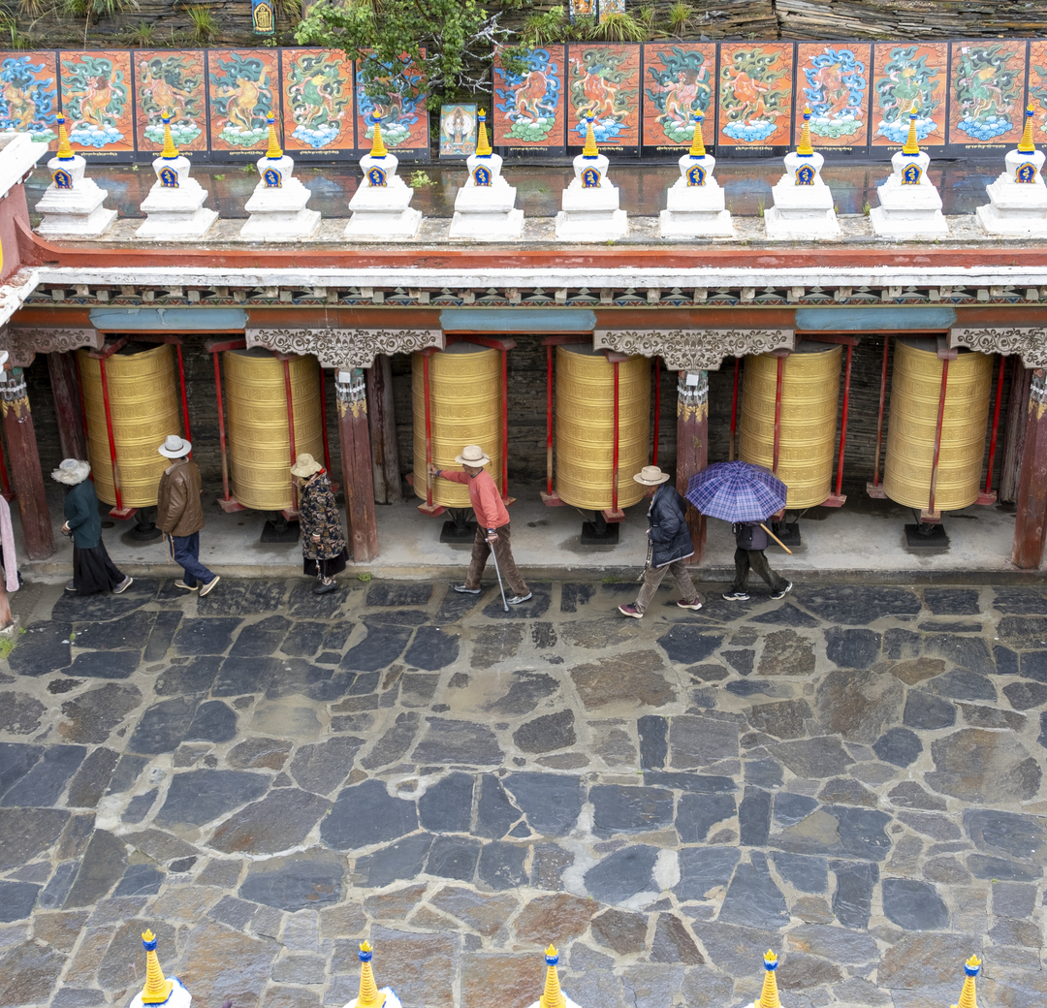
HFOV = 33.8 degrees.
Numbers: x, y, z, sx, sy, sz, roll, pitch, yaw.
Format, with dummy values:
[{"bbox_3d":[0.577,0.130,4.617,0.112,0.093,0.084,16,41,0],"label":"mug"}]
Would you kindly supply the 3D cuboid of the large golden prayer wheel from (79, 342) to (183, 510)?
[{"bbox_3d":[-4.095,-0.922,18.145,0.969,1.699,0.969,-1,25,1],"label":"large golden prayer wheel"}]

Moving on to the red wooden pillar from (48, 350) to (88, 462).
[{"bbox_3d":[-5.100,-1.169,19.263,0.300,2.420,0.300,0,26,2],"label":"red wooden pillar"}]

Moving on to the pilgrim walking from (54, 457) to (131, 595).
[{"bbox_3d":[-4.488,0.223,17.799,0.664,1.520,0.520,2,26,7],"label":"pilgrim walking"}]

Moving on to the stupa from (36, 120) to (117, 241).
[{"bbox_3d":[-4.517,-3.314,17.095,0.700,1.139,0.680,0,26,2],"label":"stupa"}]

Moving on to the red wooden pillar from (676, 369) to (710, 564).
[{"bbox_3d":[1.751,-0.412,17.913,0.310,2.206,0.310,0,25,2],"label":"red wooden pillar"}]

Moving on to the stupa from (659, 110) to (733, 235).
[{"bbox_3d":[1.695,-3.275,16.799,0.692,1.149,0.692,0,25,2],"label":"stupa"}]

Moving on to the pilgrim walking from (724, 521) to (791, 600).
[{"bbox_3d":[2.433,0.272,17.587,0.680,1.548,0.500,0,25,2],"label":"pilgrim walking"}]

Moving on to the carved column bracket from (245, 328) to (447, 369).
[{"bbox_3d":[-1.698,-1.531,16.593,1.880,0.395,0.210,0,27,4],"label":"carved column bracket"}]

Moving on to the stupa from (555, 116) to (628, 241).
[{"bbox_3d":[0.667,-3.268,16.888,0.700,1.182,0.680,0,26,2],"label":"stupa"}]

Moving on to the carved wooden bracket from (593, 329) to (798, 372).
[{"bbox_3d":[1.620,-1.510,16.378,1.870,0.395,0.210,0,27,4],"label":"carved wooden bracket"}]

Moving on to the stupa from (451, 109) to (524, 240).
[{"bbox_3d":[-0.376,-3.282,16.928,0.700,1.197,0.680,0,26,2],"label":"stupa"}]

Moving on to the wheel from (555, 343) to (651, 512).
[{"bbox_3d":[0.824,-0.893,17.822,0.969,1.690,0.969,0,25,4],"label":"wheel"}]

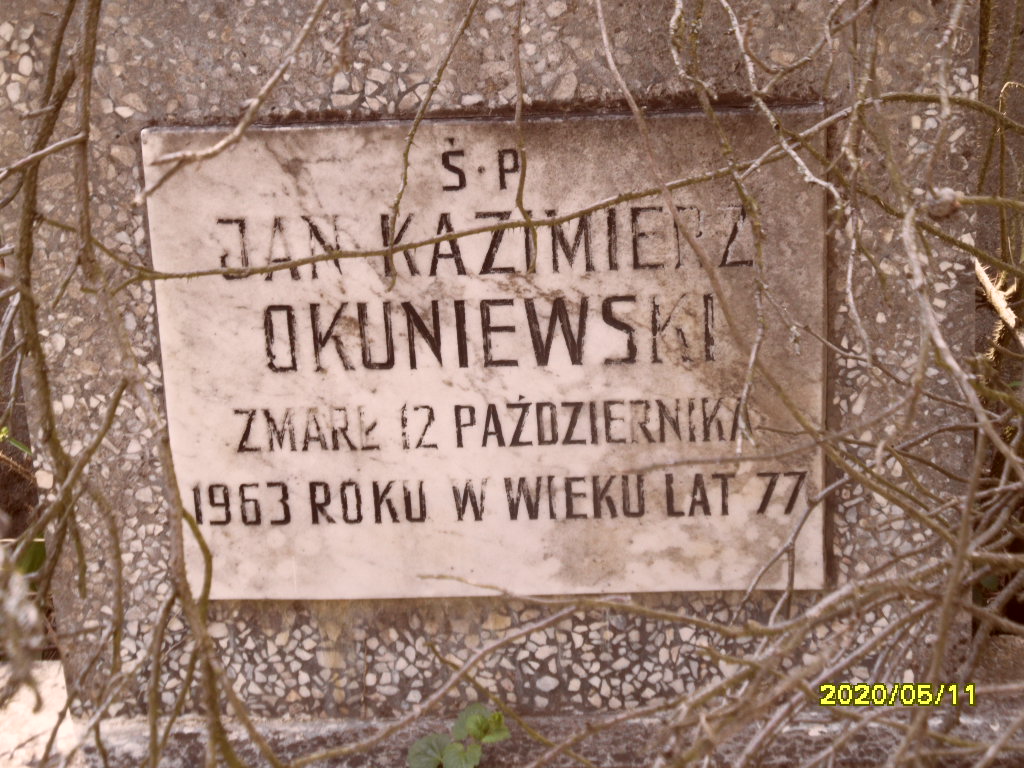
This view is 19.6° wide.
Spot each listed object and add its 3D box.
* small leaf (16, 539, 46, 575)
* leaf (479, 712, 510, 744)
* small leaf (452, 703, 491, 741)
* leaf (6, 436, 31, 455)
[{"bbox_3d":[-0.369,0.134,2.280,0.027,0.030,0.017,-3,25,-2],"label":"small leaf"},{"bbox_3d":[-0.012,0.239,2.060,0.022,0.020,0.016,-3,25,-2],"label":"leaf"},{"bbox_3d":[-0.028,0.236,2.070,0.027,0.023,0.018,-3,25,-2],"label":"small leaf"},{"bbox_3d":[-0.373,0.047,2.240,0.020,0.014,0.012,-3,25,-2],"label":"leaf"}]

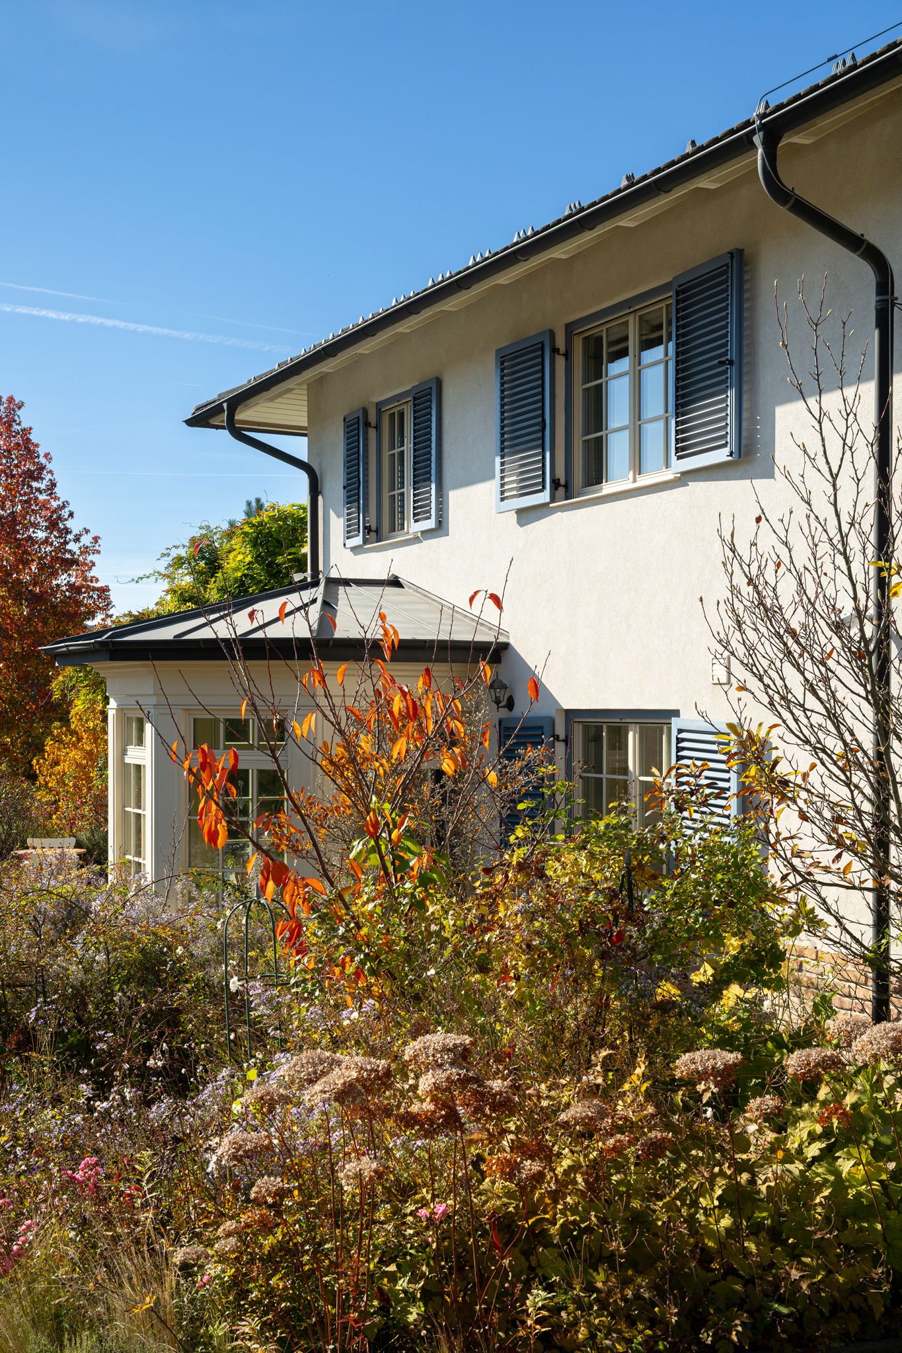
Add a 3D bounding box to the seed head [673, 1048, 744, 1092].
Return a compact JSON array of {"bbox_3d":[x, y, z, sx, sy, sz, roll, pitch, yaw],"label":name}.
[{"bbox_3d":[0.677,1.034,4.150,0.186,0.103,0.186,0,0,0],"label":"seed head"}]

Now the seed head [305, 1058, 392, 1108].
[{"bbox_3d":[-0.289,1.146,4.450,0.244,0.136,0.210,0,-1,0],"label":"seed head"}]

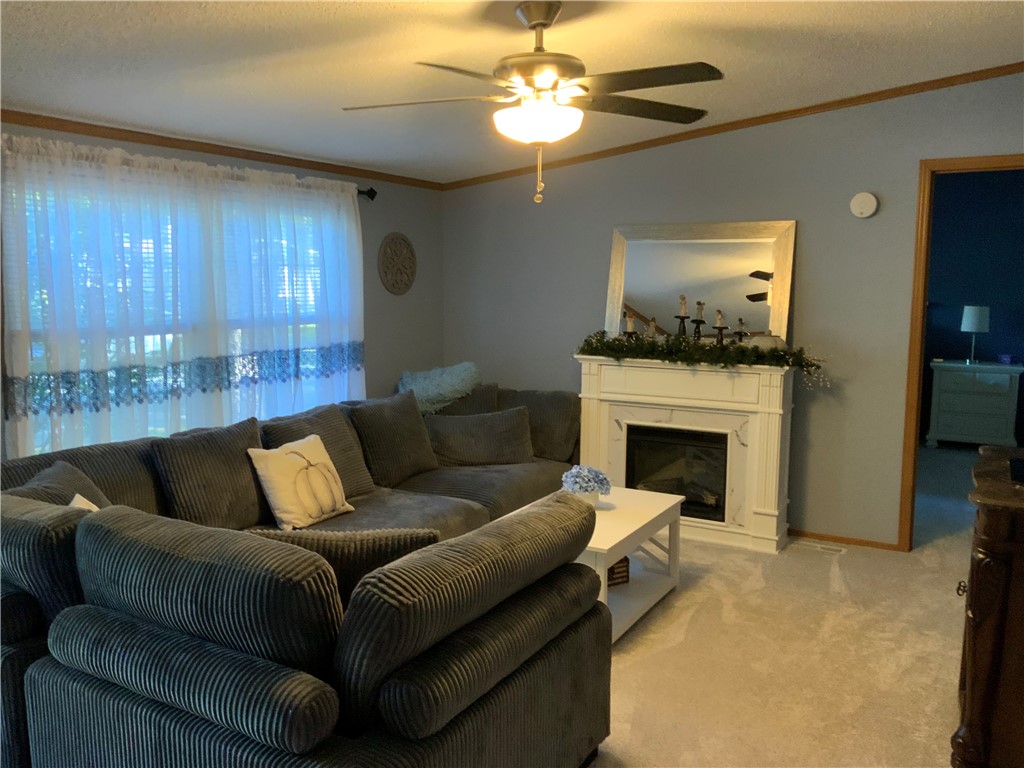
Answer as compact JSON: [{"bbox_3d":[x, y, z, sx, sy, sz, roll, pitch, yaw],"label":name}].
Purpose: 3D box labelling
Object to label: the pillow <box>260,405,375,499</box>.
[{"bbox_3d":[-0.886,0.353,3.992,0.180,0.480,0.530,-25,-5,30],"label":"pillow"}]

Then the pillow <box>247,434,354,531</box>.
[{"bbox_3d":[-0.924,0.424,3.792,0.140,0.420,0.450,-31,-11,29],"label":"pillow"}]

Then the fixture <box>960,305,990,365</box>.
[{"bbox_3d":[4.232,-0.451,7.850,0.265,0.530,0.265,4,8,32],"label":"fixture"}]

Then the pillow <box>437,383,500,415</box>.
[{"bbox_3d":[-0.317,0.198,5.491,0.500,0.420,0.180,1,-8,7],"label":"pillow"}]

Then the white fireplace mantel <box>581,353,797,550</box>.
[{"bbox_3d":[0.996,0.368,5.005,1.250,1.020,0.340,4,8,32],"label":"white fireplace mantel"}]

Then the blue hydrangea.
[{"bbox_3d":[0.333,0.432,3.859,0.215,0.140,0.215,0,7,0],"label":"blue hydrangea"}]

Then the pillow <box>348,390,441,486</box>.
[{"bbox_3d":[-0.631,0.280,4.640,0.180,0.480,0.520,-21,-4,34],"label":"pillow"}]

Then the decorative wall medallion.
[{"bbox_3d":[-0.744,-0.798,5.681,0.030,0.410,0.400,4,8,32],"label":"decorative wall medallion"}]

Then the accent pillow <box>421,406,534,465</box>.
[{"bbox_3d":[-0.177,0.306,4.871,0.620,0.370,0.170,-2,-14,-16],"label":"accent pillow"}]

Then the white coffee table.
[{"bbox_3d":[0.345,0.792,3.814,0.560,0.450,0.913,4,8,30],"label":"white coffee table"}]

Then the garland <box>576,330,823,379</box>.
[{"bbox_3d":[1.010,-0.175,4.869,1.420,0.200,0.240,4,8,32],"label":"garland"}]

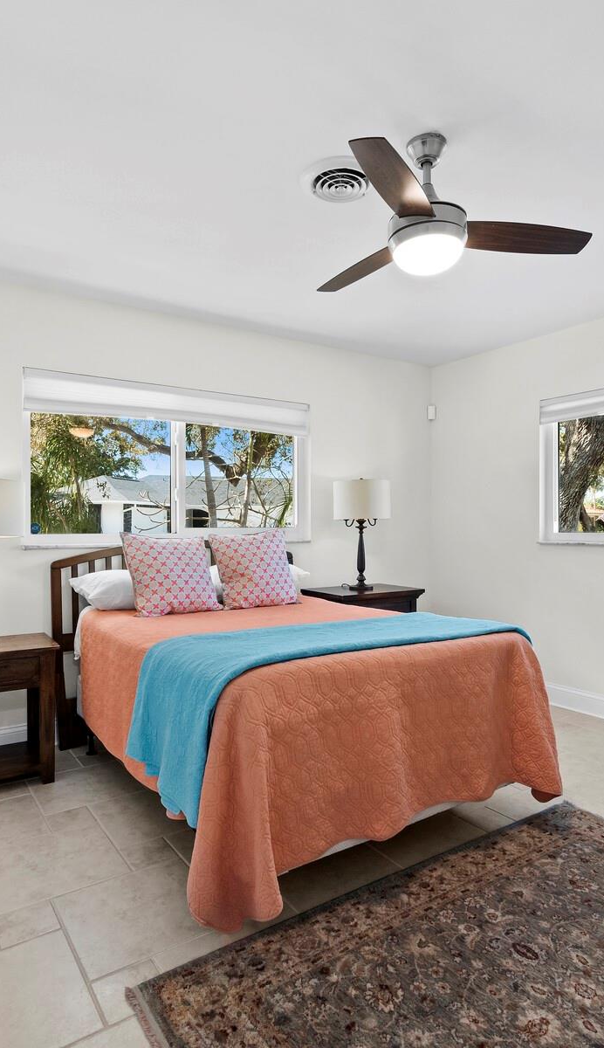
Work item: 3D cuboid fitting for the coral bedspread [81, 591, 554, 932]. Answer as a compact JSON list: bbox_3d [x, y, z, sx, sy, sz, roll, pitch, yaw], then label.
[{"bbox_3d":[-0.083,0.805,2.645,1.492,0.685,1.814,0,0,-33],"label":"coral bedspread"}]

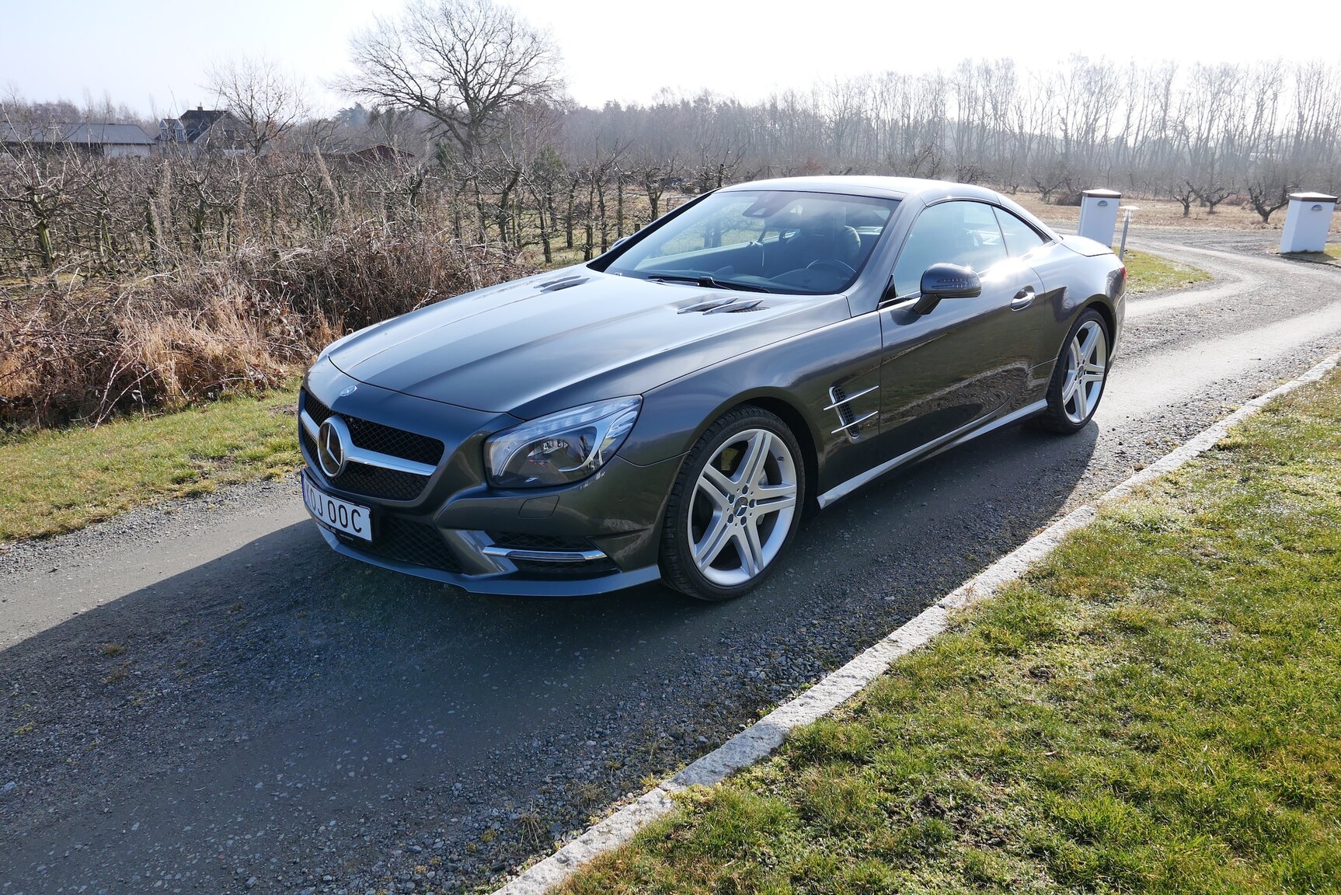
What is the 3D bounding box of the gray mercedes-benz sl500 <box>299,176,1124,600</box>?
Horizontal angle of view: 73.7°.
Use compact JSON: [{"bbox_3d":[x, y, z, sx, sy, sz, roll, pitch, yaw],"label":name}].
[{"bbox_3d":[0.600,-0.622,4.244,4.610,1.310,1.950,-17,25,-41],"label":"gray mercedes-benz sl500"}]

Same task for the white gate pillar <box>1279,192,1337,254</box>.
[{"bbox_3d":[12.048,-4.247,16.899,0.578,1.102,0.551,4,19,14],"label":"white gate pillar"}]

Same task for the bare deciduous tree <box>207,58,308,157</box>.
[{"bbox_3d":[-34.079,-27.523,74.073,7.701,9.036,7.470,-8,20,-22],"label":"bare deciduous tree"}]

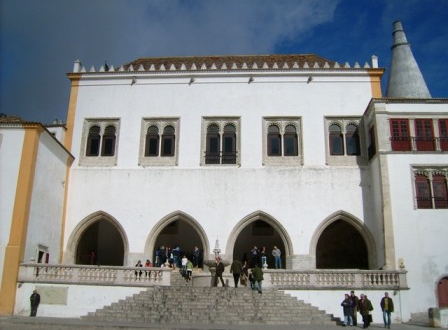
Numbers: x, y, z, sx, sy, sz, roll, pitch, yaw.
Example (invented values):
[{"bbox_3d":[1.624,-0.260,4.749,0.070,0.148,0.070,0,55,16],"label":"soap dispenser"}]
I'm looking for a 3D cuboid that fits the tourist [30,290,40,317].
[{"bbox_3d":[-12.380,9.118,29.800,0.550,1.662,0.380,2,-15,-5],"label":"tourist"}]

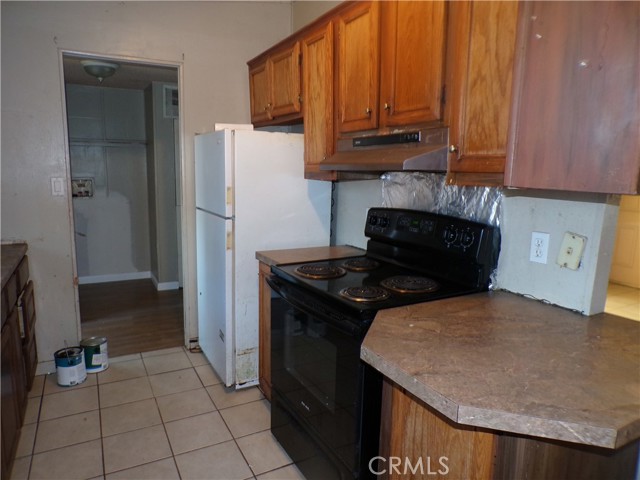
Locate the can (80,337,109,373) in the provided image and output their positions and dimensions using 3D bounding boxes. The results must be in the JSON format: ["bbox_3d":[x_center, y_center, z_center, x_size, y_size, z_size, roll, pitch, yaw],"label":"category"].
[{"bbox_3d":[-1.557,0.797,3.071,0.166,0.193,0.166,-4,11,-28],"label":"can"}]

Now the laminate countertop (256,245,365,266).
[{"bbox_3d":[-0.030,0.106,2.658,0.612,0.037,0.364,-4,11,-28],"label":"laminate countertop"}]

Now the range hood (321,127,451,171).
[{"bbox_3d":[0.369,-0.376,1.974,0.504,0.158,0.756,-4,11,-28],"label":"range hood"}]

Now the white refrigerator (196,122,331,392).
[{"bbox_3d":[-0.421,0.087,3.175,0.726,1.616,0.736,-4,11,-28],"label":"white refrigerator"}]

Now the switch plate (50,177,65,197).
[{"bbox_3d":[-1.675,-0.338,2.833,0.070,0.114,0.008,-4,11,-28],"label":"switch plate"}]

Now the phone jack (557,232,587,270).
[{"bbox_3d":[0.918,0.043,1.627,0.012,0.120,0.074,-4,19,-28],"label":"phone jack"}]

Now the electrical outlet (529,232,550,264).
[{"bbox_3d":[0.867,0.031,1.754,0.009,0.118,0.074,-4,11,-28],"label":"electrical outlet"}]

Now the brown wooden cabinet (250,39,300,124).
[{"bbox_3d":[-0.156,-1.033,3.004,0.346,0.439,0.917,-4,11,-28],"label":"brown wooden cabinet"}]

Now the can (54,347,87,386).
[{"bbox_3d":[-1.618,0.826,2.888,0.168,0.194,0.168,-4,11,-28],"label":"can"}]

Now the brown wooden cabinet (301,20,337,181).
[{"bbox_3d":[0.156,-0.754,2.469,0.348,0.835,0.382,-4,11,-28],"label":"brown wooden cabinet"}]

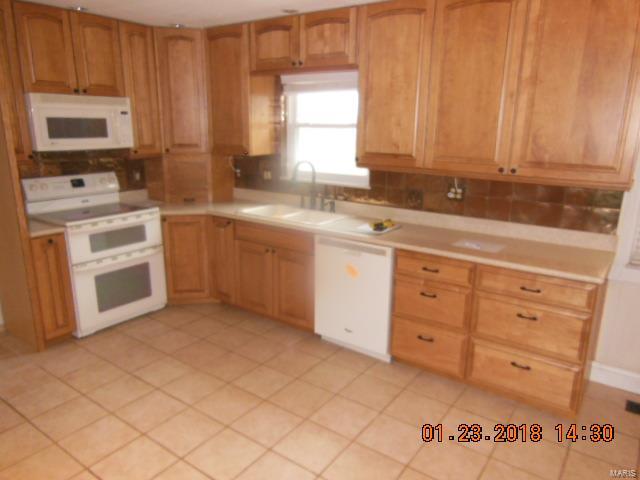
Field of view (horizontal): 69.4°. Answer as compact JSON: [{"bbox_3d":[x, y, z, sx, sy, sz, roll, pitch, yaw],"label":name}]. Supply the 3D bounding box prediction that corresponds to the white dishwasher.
[{"bbox_3d":[0.387,0.357,3.551,0.619,0.843,0.603,10,17,33],"label":"white dishwasher"}]

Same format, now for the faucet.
[{"bbox_3d":[-0.104,-0.421,3.867,0.060,0.437,0.279,10,17,33],"label":"faucet"}]

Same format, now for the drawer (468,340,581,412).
[{"bbox_3d":[1.258,0.725,2.801,0.586,0.269,0.420,10,17,32],"label":"drawer"}]

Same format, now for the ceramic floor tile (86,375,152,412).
[{"bbox_3d":[-1.234,0.950,2.875,0.307,0.010,0.307,11,17,34],"label":"ceramic floor tile"}]

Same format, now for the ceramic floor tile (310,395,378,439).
[{"bbox_3d":[0.139,1.018,2.666,0.307,0.010,0.307,11,17,34],"label":"ceramic floor tile"}]

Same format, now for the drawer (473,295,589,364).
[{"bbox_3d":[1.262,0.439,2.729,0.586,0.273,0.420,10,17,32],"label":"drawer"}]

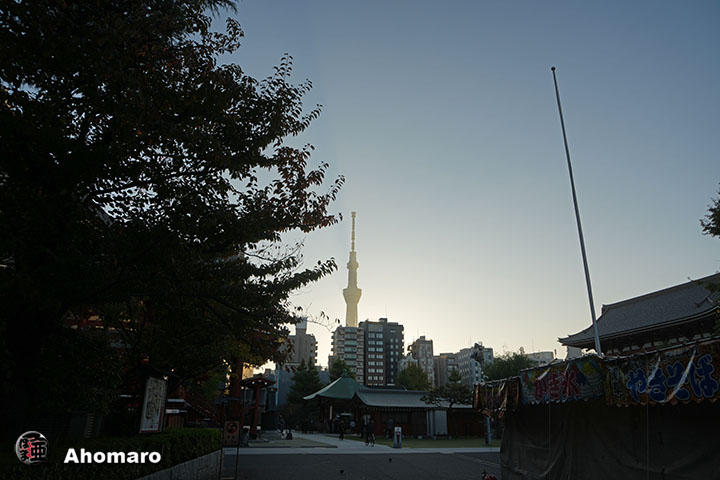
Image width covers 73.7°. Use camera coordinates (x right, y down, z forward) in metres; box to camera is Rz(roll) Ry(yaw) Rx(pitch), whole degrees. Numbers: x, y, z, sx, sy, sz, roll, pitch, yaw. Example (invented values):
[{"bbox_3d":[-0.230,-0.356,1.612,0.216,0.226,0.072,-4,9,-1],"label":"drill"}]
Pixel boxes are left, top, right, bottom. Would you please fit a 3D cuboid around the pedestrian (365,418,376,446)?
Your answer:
[{"bbox_3d":[0.644,11.981,29.977,0.580,1.670,0.600,7,-21,-17],"label":"pedestrian"}]

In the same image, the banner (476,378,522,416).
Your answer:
[{"bbox_3d":[3.062,3.495,10.732,0.100,0.650,2.600,3,-21,-6],"label":"banner"}]

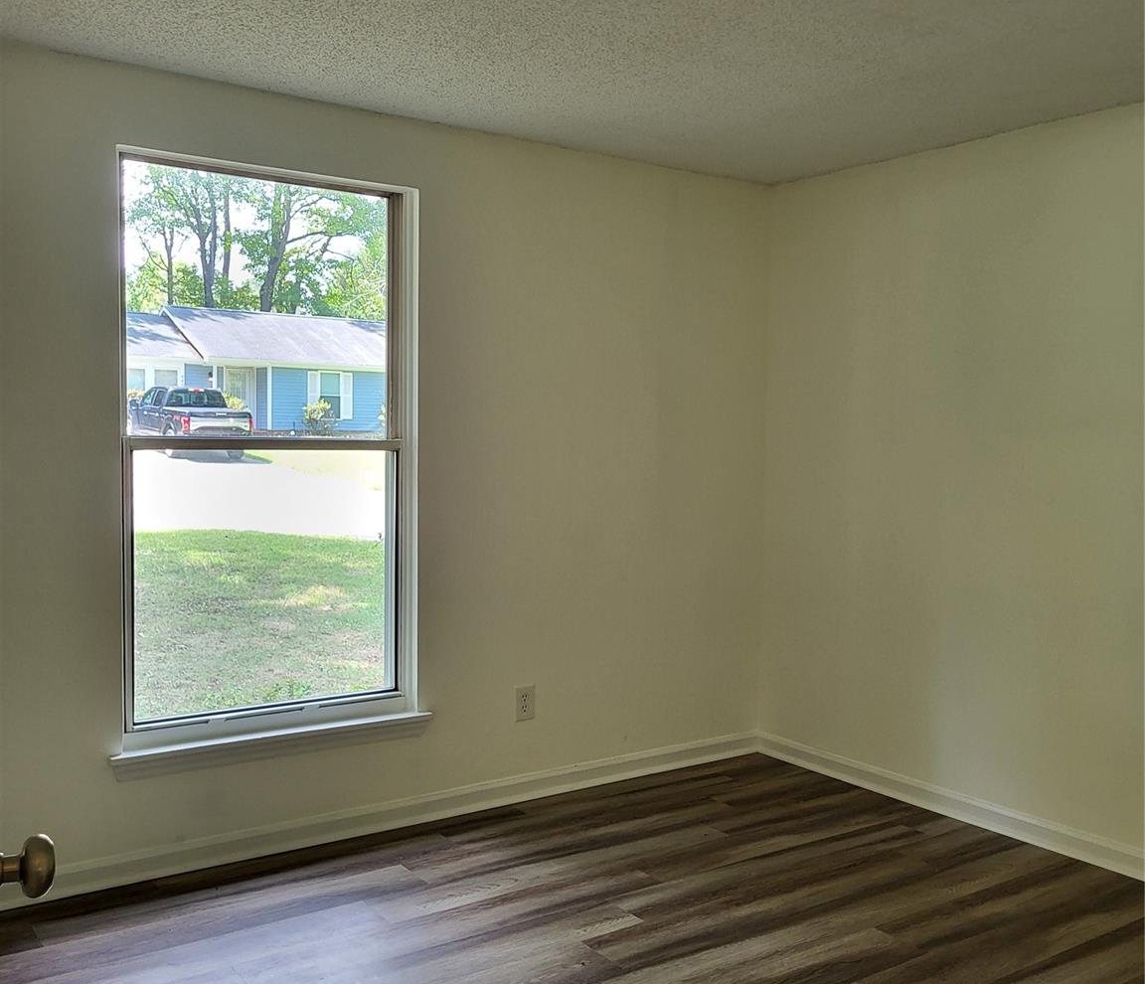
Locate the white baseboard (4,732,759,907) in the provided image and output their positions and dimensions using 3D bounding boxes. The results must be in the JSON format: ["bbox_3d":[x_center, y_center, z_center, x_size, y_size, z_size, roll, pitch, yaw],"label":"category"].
[{"bbox_3d":[-0.459,1.060,3.872,3.000,0.093,0.019,-1,4,-35],"label":"white baseboard"}]

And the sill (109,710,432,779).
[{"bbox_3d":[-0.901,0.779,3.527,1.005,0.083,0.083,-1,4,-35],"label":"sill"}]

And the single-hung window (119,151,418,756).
[{"bbox_3d":[-0.918,-0.118,3.529,0.936,1.702,0.105,-1,4,-35],"label":"single-hung window"}]

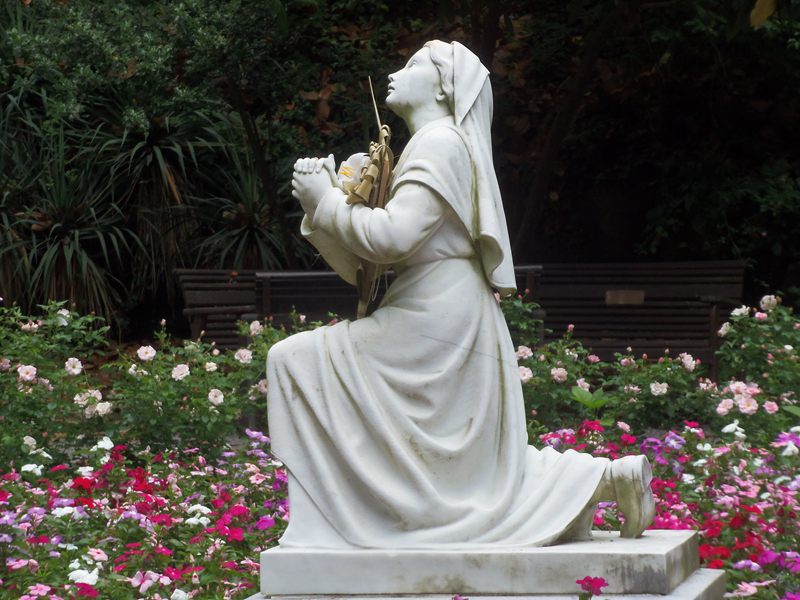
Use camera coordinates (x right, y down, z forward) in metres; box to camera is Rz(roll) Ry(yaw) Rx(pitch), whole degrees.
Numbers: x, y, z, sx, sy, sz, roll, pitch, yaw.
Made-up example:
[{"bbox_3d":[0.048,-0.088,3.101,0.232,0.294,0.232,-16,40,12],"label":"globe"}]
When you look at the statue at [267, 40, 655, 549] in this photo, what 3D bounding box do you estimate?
[{"bbox_3d":[0.147,-0.019,7.795,0.900,1.205,0.440,-1,2,13],"label":"statue"}]

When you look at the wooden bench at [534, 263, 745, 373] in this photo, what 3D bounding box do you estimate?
[{"bbox_3d":[1.212,0.229,19.056,1.520,0.880,0.600,0,2,30],"label":"wooden bench"}]

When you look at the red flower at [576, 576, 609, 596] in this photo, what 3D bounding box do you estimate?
[{"bbox_3d":[0.422,0.629,7.100,0.070,0.045,0.050,-1,2,0],"label":"red flower"}]

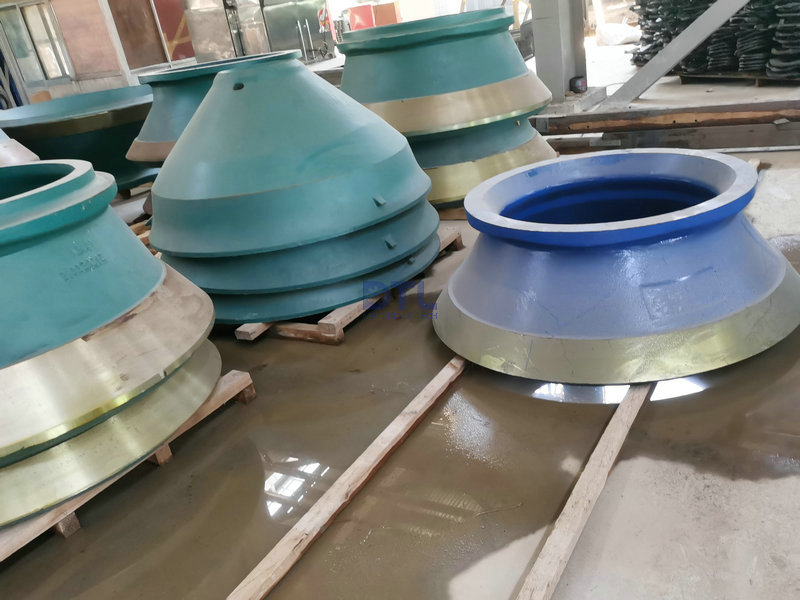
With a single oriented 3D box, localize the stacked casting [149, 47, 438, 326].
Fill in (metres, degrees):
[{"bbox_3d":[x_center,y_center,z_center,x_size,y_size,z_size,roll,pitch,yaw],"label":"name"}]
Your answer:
[{"bbox_3d":[-0.680,-0.775,3.576,1.706,1.160,1.706,6,29,34],"label":"stacked casting"}]

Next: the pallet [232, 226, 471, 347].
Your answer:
[{"bbox_3d":[-0.567,-0.141,3.733,1.440,0.112,1.398,6,29,34],"label":"pallet"}]

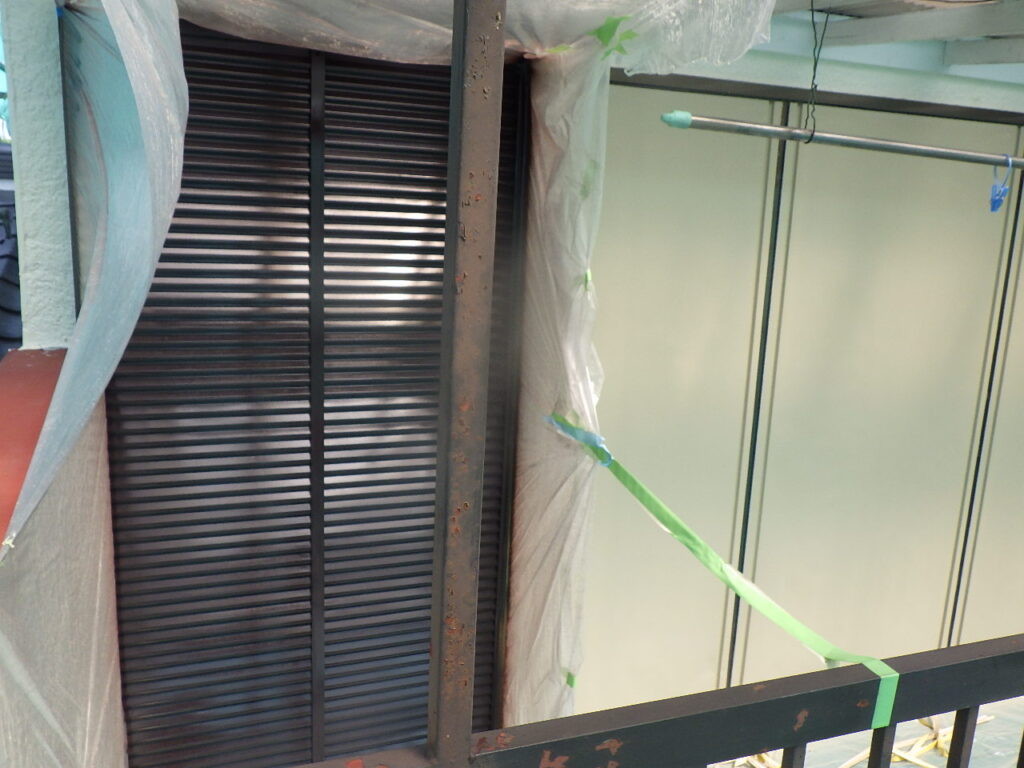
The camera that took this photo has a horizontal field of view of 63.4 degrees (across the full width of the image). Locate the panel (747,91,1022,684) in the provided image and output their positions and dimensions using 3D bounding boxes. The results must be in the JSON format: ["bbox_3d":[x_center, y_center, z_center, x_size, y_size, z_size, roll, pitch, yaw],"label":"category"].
[{"bbox_3d":[1.083,0.114,2.477,0.810,1.750,0.045,-2,11,-21],"label":"panel"}]

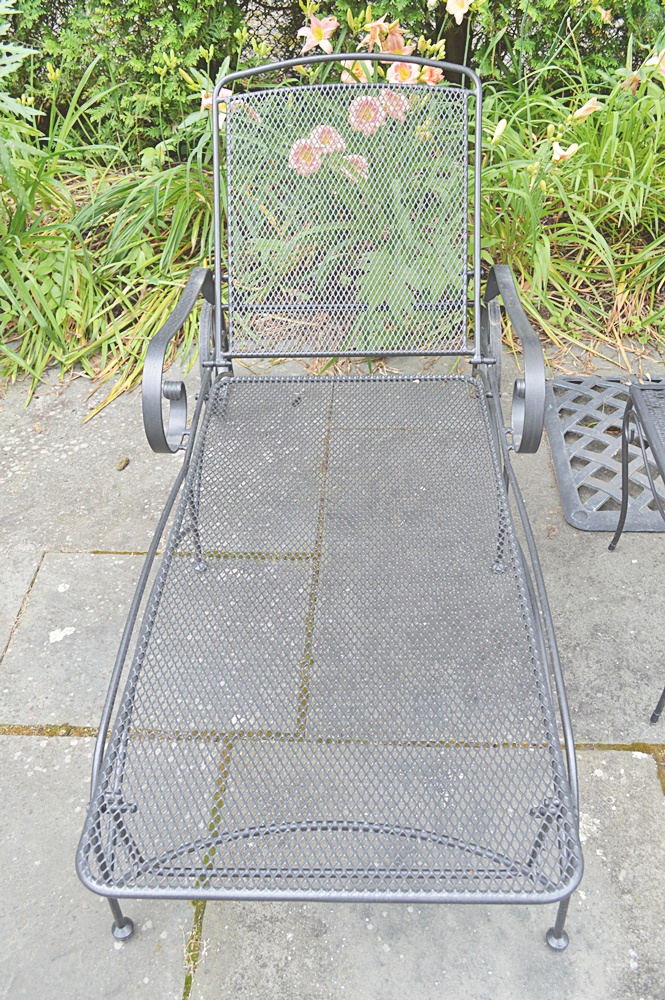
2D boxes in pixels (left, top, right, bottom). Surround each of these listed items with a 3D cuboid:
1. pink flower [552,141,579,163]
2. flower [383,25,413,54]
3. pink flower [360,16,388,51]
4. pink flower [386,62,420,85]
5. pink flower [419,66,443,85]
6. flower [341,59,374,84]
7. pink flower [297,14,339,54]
[{"bbox_3d":[0.750,-1.122,2.680,0.085,0.075,0.080,13,43,15],"label":"pink flower"},{"bbox_3d":[0.207,-1.456,2.650,0.110,0.120,0.085,-3,41,-4],"label":"flower"},{"bbox_3d":[0.137,-1.485,2.650,0.110,0.120,0.090,29,49,29],"label":"pink flower"},{"bbox_3d":[0.223,-1.345,2.620,0.110,0.095,0.070,0,41,0],"label":"pink flower"},{"bbox_3d":[0.315,-1.351,2.650,0.085,0.070,0.085,29,49,29],"label":"pink flower"},{"bbox_3d":[0.080,-1.364,2.650,0.110,0.100,0.070,0,41,0],"label":"flower"},{"bbox_3d":[-0.046,-1.465,2.620,0.135,0.130,0.085,-3,41,-4],"label":"pink flower"}]

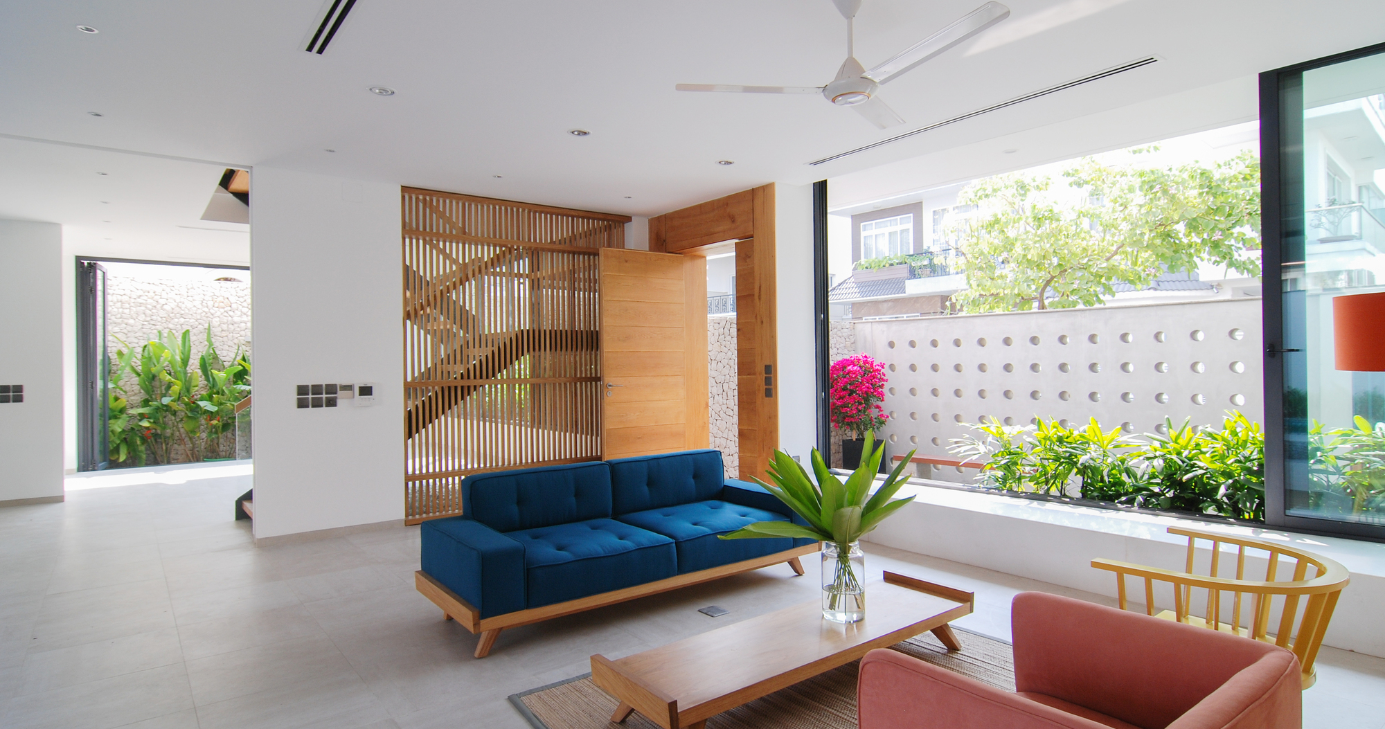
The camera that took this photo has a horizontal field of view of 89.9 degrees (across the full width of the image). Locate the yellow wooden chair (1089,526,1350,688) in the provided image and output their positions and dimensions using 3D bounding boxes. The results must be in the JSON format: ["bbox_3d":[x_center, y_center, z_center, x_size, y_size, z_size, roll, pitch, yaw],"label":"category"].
[{"bbox_3d":[1.676,0.956,2.164,0.690,0.680,0.560,0,0,-39],"label":"yellow wooden chair"}]

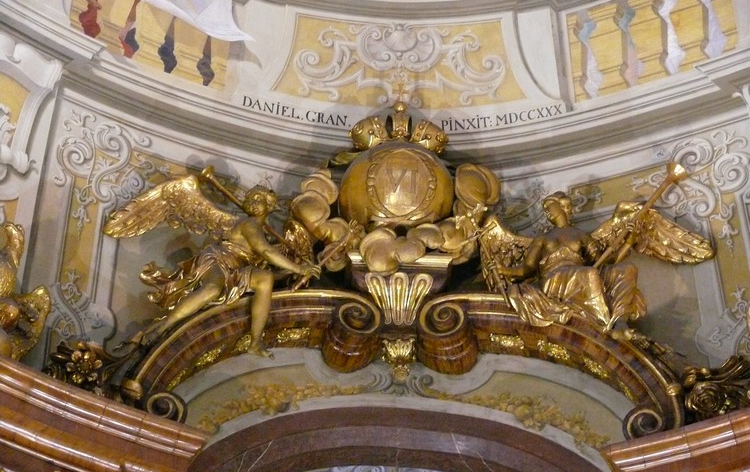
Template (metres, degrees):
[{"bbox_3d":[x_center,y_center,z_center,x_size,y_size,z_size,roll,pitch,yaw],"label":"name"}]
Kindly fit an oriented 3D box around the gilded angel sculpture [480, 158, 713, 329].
[{"bbox_3d":[1.680,0.102,16.916,1.780,1.650,0.850,-1,-44,2],"label":"gilded angel sculpture"}]

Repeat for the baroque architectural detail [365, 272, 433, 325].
[{"bbox_3d":[0.175,0.465,16.593,0.510,0.440,0.200,2,-44,-1],"label":"baroque architectural detail"}]

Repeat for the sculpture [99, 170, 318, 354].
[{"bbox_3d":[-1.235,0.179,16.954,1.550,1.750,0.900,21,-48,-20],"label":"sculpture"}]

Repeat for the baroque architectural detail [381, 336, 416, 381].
[{"bbox_3d":[0.173,0.905,16.474,0.270,0.360,0.160,2,-44,-1],"label":"baroque architectural detail"}]

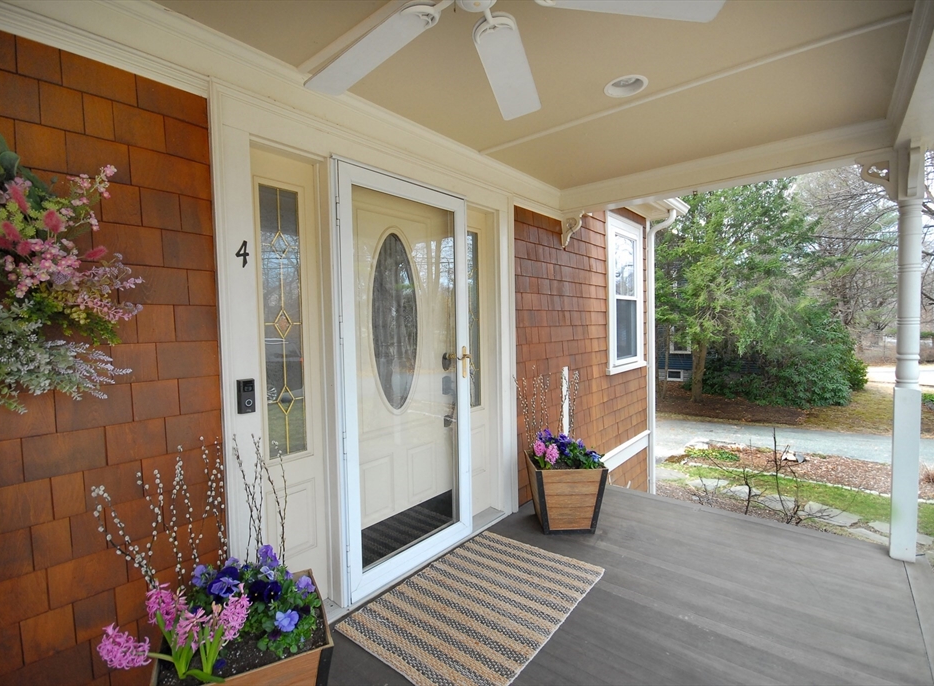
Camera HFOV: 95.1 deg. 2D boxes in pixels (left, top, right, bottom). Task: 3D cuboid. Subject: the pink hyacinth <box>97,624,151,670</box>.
[{"bbox_3d":[-0.864,0.768,1.080,0.115,0.095,0.095,0,-33,-6],"label":"pink hyacinth"}]

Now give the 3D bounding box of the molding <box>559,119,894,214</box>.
[{"bbox_3d":[1.507,-1.119,2.847,1.900,0.160,0.130,1,4,40],"label":"molding"}]

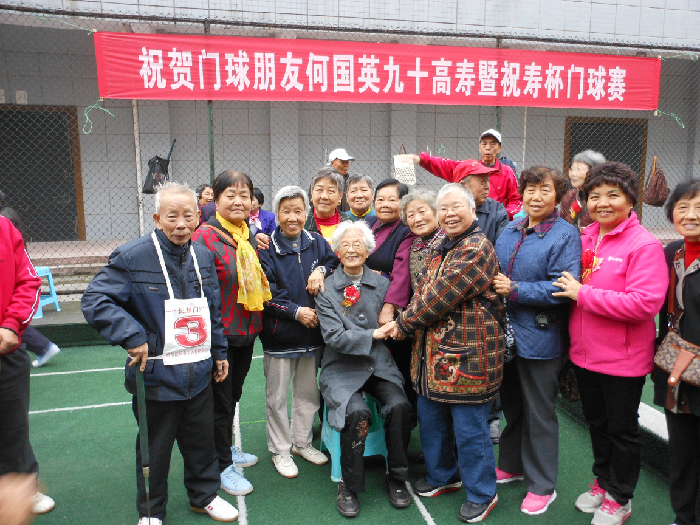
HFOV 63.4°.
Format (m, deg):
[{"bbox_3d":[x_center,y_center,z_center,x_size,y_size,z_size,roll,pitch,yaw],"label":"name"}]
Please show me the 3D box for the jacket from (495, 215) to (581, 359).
[{"bbox_3d":[0.886,0.140,2.705,0.460,0.695,0.340,9,14,44],"label":"jacket"}]

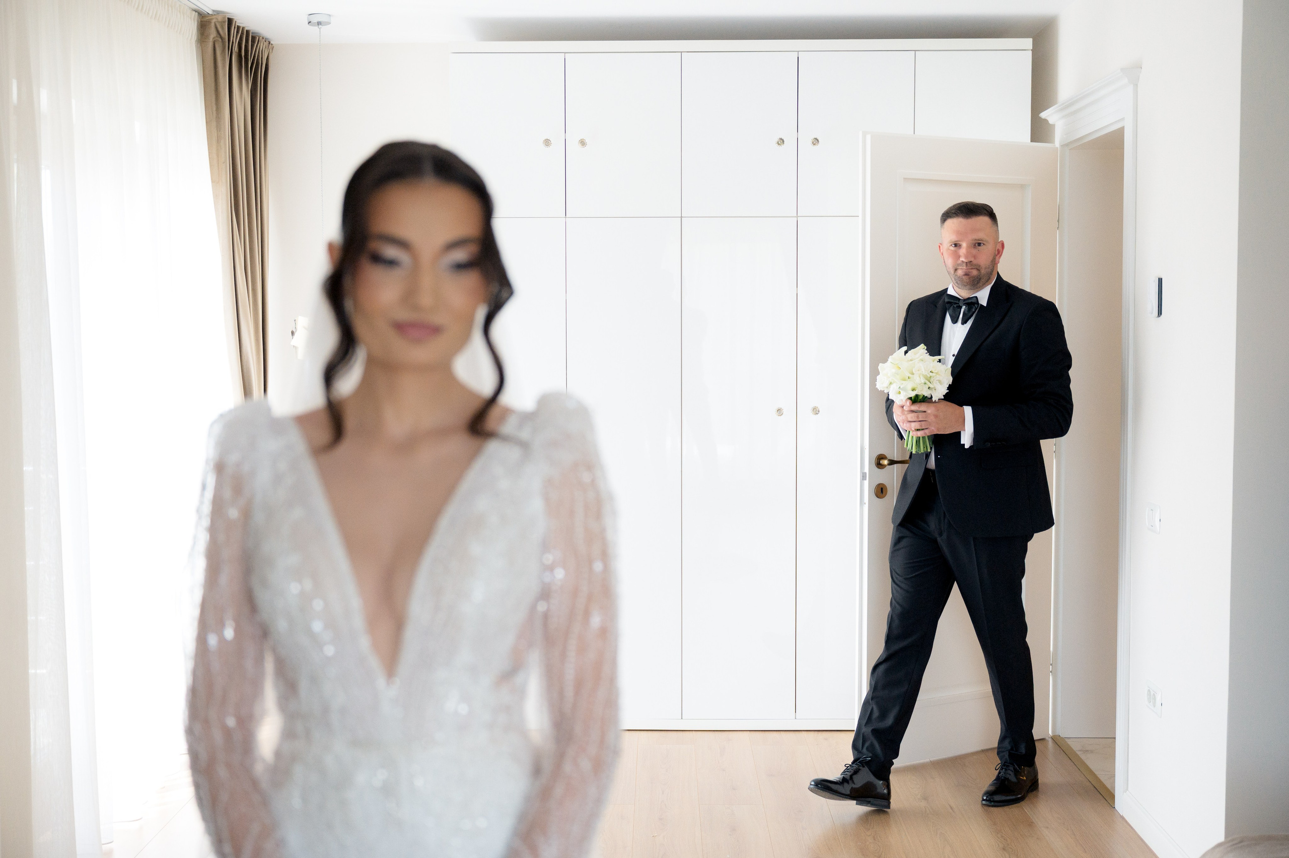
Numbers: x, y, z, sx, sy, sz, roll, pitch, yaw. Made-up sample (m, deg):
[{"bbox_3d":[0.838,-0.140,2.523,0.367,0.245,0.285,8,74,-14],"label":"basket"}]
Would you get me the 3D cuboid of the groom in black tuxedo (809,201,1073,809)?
[{"bbox_3d":[0.880,0.230,4.373,0.560,1.777,0.720,3,5,43],"label":"groom in black tuxedo"}]

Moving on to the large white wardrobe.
[{"bbox_3d":[0.333,-0.152,5.506,1.996,2.400,0.560,0,3,1],"label":"large white wardrobe"}]

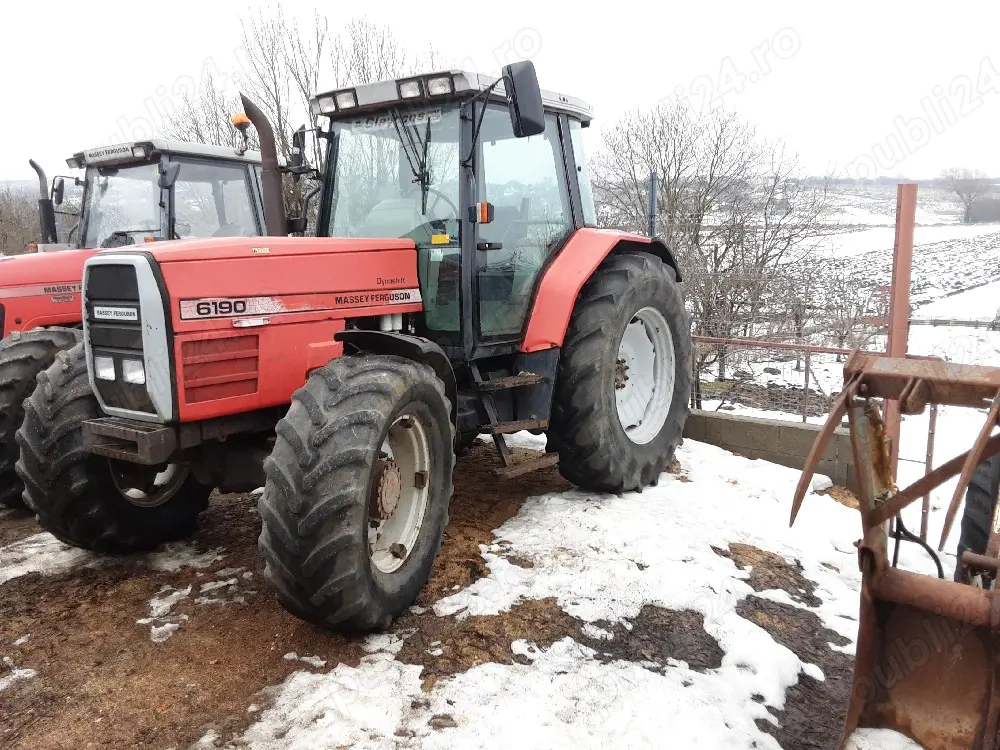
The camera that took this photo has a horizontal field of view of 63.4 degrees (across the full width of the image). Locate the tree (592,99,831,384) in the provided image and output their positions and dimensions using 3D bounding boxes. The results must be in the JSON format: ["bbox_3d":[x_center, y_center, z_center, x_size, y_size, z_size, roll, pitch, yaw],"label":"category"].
[{"bbox_3d":[2.893,-1.912,11.500,3.500,4.100,3.400,1,8,14],"label":"tree"}]

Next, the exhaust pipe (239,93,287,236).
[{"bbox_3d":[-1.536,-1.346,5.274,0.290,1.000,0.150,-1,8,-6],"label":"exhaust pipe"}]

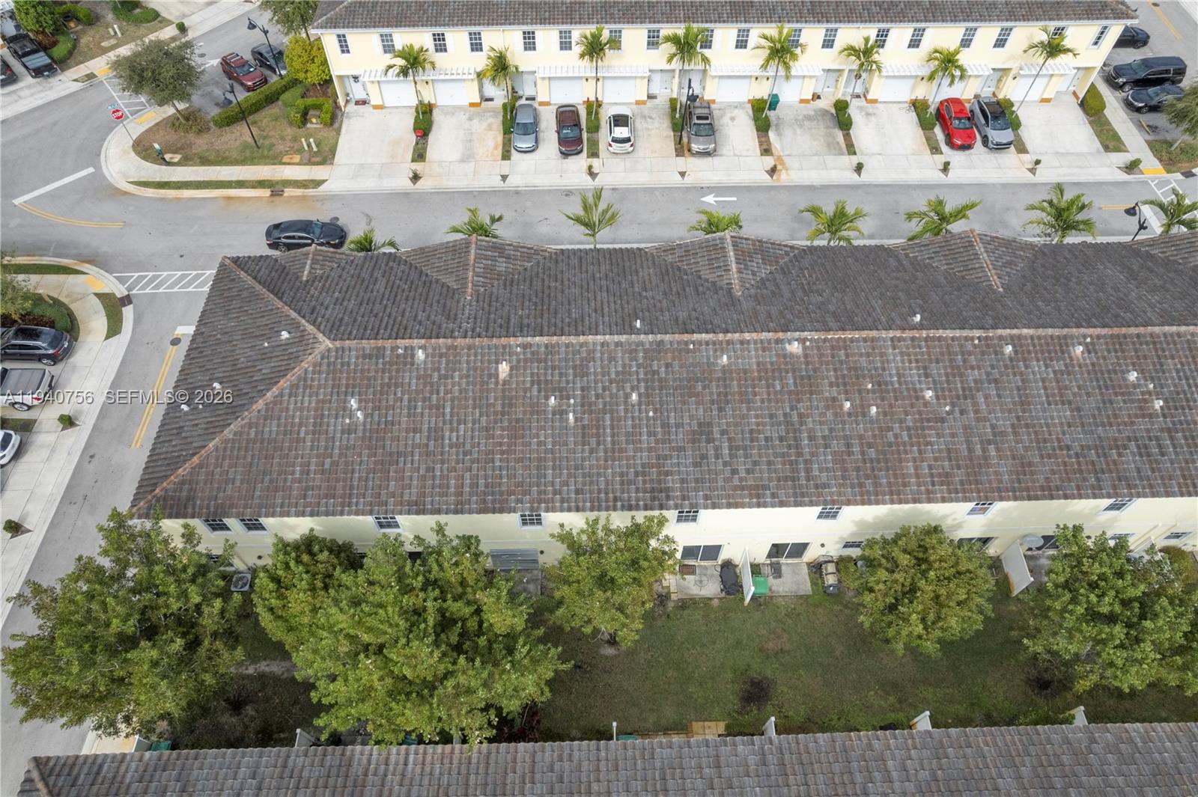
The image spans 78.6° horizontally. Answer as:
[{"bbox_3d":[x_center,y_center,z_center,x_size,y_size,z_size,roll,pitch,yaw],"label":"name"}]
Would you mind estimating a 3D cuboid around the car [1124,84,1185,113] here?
[{"bbox_3d":[41.893,-22.579,54.659,4.750,1.460,1.830,-6,56,-5],"label":"car"}]

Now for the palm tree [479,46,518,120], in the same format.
[{"bbox_3d":[-6.789,-21.402,51.198,2.800,6.000,2.800,-1,56,-1],"label":"palm tree"}]

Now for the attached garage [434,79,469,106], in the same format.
[{"bbox_3d":[-10.918,-22.575,53.991,2.450,2.130,0.150,-1,57,-1],"label":"attached garage"}]

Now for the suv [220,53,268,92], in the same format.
[{"bbox_3d":[-27.595,-25.285,56.436,4.250,1.600,1.780,39,64,23],"label":"suv"}]

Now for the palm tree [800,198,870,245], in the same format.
[{"bbox_3d":[12.792,-8.583,42.347,3.600,6.400,3.600,-1,56,-1],"label":"palm tree"}]

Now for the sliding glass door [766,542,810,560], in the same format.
[{"bbox_3d":[8.799,7.110,34.049,1.830,2.050,0.100,-1,56,-1],"label":"sliding glass door"}]

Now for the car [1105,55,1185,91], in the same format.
[{"bbox_3d":[42.027,-25.115,56.275,5.100,1.870,2.020,-7,56,-5],"label":"car"}]

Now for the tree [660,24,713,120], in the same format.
[{"bbox_3d":[5.746,-21.971,50.585,3.600,7.100,3.600,-1,57,-1],"label":"tree"}]

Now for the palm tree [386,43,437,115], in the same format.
[{"bbox_3d":[-12.456,-21.533,51.044,3.500,5.900,3.500,-1,57,-1],"label":"palm tree"}]

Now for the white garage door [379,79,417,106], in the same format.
[{"bbox_3d":[-14.833,-22.473,53.930,2.480,2.130,0.150,-1,57,-1],"label":"white garage door"}]

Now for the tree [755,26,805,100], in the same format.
[{"bbox_3d":[12.251,-22.469,51.387,3.400,6.400,3.400,-1,56,-1],"label":"tree"}]

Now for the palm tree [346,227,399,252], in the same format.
[{"bbox_3d":[-12.853,-7.802,42.504,3.000,5.200,3.000,-1,56,-1],"label":"palm tree"}]

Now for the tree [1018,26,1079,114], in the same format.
[{"bbox_3d":[29.794,-22.166,50.914,3.800,6.700,3.800,-1,57,-1],"label":"tree"}]

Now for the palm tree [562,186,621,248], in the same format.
[{"bbox_3d":[-0.329,-8.089,41.406,3.400,7.100,3.400,-1,57,-1],"label":"palm tree"}]

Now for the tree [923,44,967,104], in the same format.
[{"bbox_3d":[24.242,-22.342,52.171,2.900,5.100,2.900,-1,56,-1],"label":"tree"}]

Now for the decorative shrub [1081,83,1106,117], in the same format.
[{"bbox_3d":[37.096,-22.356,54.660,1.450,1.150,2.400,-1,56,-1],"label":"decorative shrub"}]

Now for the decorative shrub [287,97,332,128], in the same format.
[{"bbox_3d":[-21.070,-20.814,53.320,2.950,0.950,2.400,-1,56,-1],"label":"decorative shrub"}]

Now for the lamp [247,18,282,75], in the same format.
[{"bbox_3d":[-24.250,-25.242,53.968,1.650,5.150,0.650,32,62,20],"label":"lamp"}]

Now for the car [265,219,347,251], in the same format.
[{"bbox_3d":[-18.684,-10.477,46.541,4.980,1.460,1.850,-1,56,-1],"label":"car"}]

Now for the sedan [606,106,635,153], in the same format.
[{"bbox_3d":[1.506,-19.243,52.144,1.830,1.500,4.600,-1,57,-1],"label":"sedan"}]

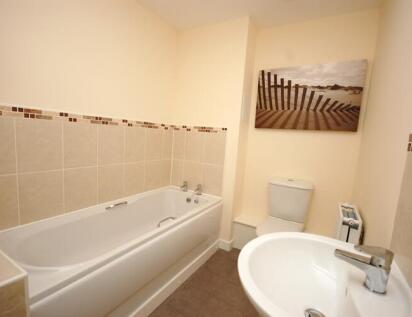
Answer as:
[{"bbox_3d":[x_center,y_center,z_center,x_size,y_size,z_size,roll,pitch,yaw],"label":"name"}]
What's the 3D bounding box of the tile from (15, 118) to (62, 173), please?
[{"bbox_3d":[-1.075,-0.077,1.296,0.012,0.330,0.248,8,8,31],"label":"tile"}]

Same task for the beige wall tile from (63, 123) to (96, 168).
[{"bbox_3d":[-0.948,-0.095,1.509,0.010,0.330,0.246,8,8,31],"label":"beige wall tile"}]

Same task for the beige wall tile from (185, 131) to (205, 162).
[{"bbox_3d":[-0.137,-0.126,2.248,0.248,0.330,0.012,8,8,31],"label":"beige wall tile"}]

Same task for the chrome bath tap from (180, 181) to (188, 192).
[{"bbox_3d":[-0.240,0.311,2.219,0.045,0.115,0.110,8,8,31],"label":"chrome bath tap"}]

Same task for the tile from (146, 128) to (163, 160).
[{"bbox_3d":[-0.560,-0.142,2.144,0.010,0.330,0.246,8,8,31],"label":"tile"}]

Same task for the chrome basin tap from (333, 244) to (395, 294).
[{"bbox_3d":[0.458,0.313,0.586,0.137,0.114,0.050,8,8,31],"label":"chrome basin tap"}]

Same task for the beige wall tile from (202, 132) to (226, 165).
[{"bbox_3d":[0.084,-0.094,2.111,0.268,0.330,0.010,8,8,31],"label":"beige wall tile"}]

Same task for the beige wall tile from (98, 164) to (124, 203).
[{"bbox_3d":[-0.835,0.220,1.760,0.012,0.330,0.248,8,8,31],"label":"beige wall tile"}]

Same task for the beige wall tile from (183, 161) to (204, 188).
[{"bbox_3d":[-0.159,0.203,2.286,0.248,0.330,0.012,8,8,31],"label":"beige wall tile"}]

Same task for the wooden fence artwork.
[{"bbox_3d":[0.941,-0.575,1.898,0.890,0.600,0.028,8,8,31],"label":"wooden fence artwork"}]

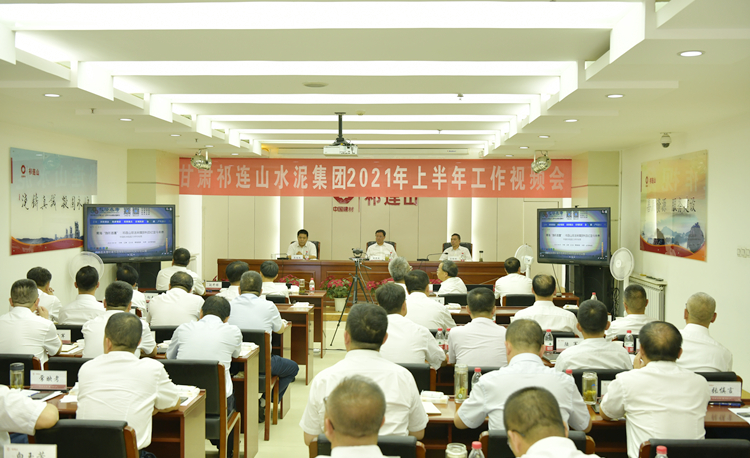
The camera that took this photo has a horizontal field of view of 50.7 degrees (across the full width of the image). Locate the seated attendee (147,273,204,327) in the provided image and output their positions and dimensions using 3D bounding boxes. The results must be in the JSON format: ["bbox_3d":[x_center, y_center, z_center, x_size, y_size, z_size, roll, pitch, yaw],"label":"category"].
[{"bbox_3d":[-1.608,0.976,6.580,0.500,1.250,0.780,0,1,2],"label":"seated attendee"}]

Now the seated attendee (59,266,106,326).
[{"bbox_3d":[-2.339,0.952,6.600,0.500,1.290,0.750,0,1,2],"label":"seated attendee"}]

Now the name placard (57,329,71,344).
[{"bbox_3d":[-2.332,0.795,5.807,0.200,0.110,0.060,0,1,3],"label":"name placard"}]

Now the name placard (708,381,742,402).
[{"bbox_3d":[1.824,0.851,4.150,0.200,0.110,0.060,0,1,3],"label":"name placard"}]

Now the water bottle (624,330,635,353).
[{"bbox_3d":[1.858,0.822,5.780,0.064,0.174,0.064,0,1,2],"label":"water bottle"}]

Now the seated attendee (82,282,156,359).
[{"bbox_3d":[-1.700,1.003,5.330,0.520,1.290,0.750,0,1,4],"label":"seated attendee"}]

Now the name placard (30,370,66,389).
[{"bbox_3d":[-1.813,0.842,4.400,0.203,0.110,0.070,0,1,7],"label":"name placard"}]

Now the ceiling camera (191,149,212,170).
[{"bbox_3d":[-2.586,-1.032,11.800,0.330,0.310,0.300,-1,2,-45],"label":"ceiling camera"}]

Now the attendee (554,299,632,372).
[{"bbox_3d":[1.294,1.033,4.902,0.500,1.218,0.800,0,1,3],"label":"attendee"}]

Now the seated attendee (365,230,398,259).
[{"bbox_3d":[0.101,0.661,13.977,0.500,1.286,0.780,0,1,3],"label":"seated attendee"}]

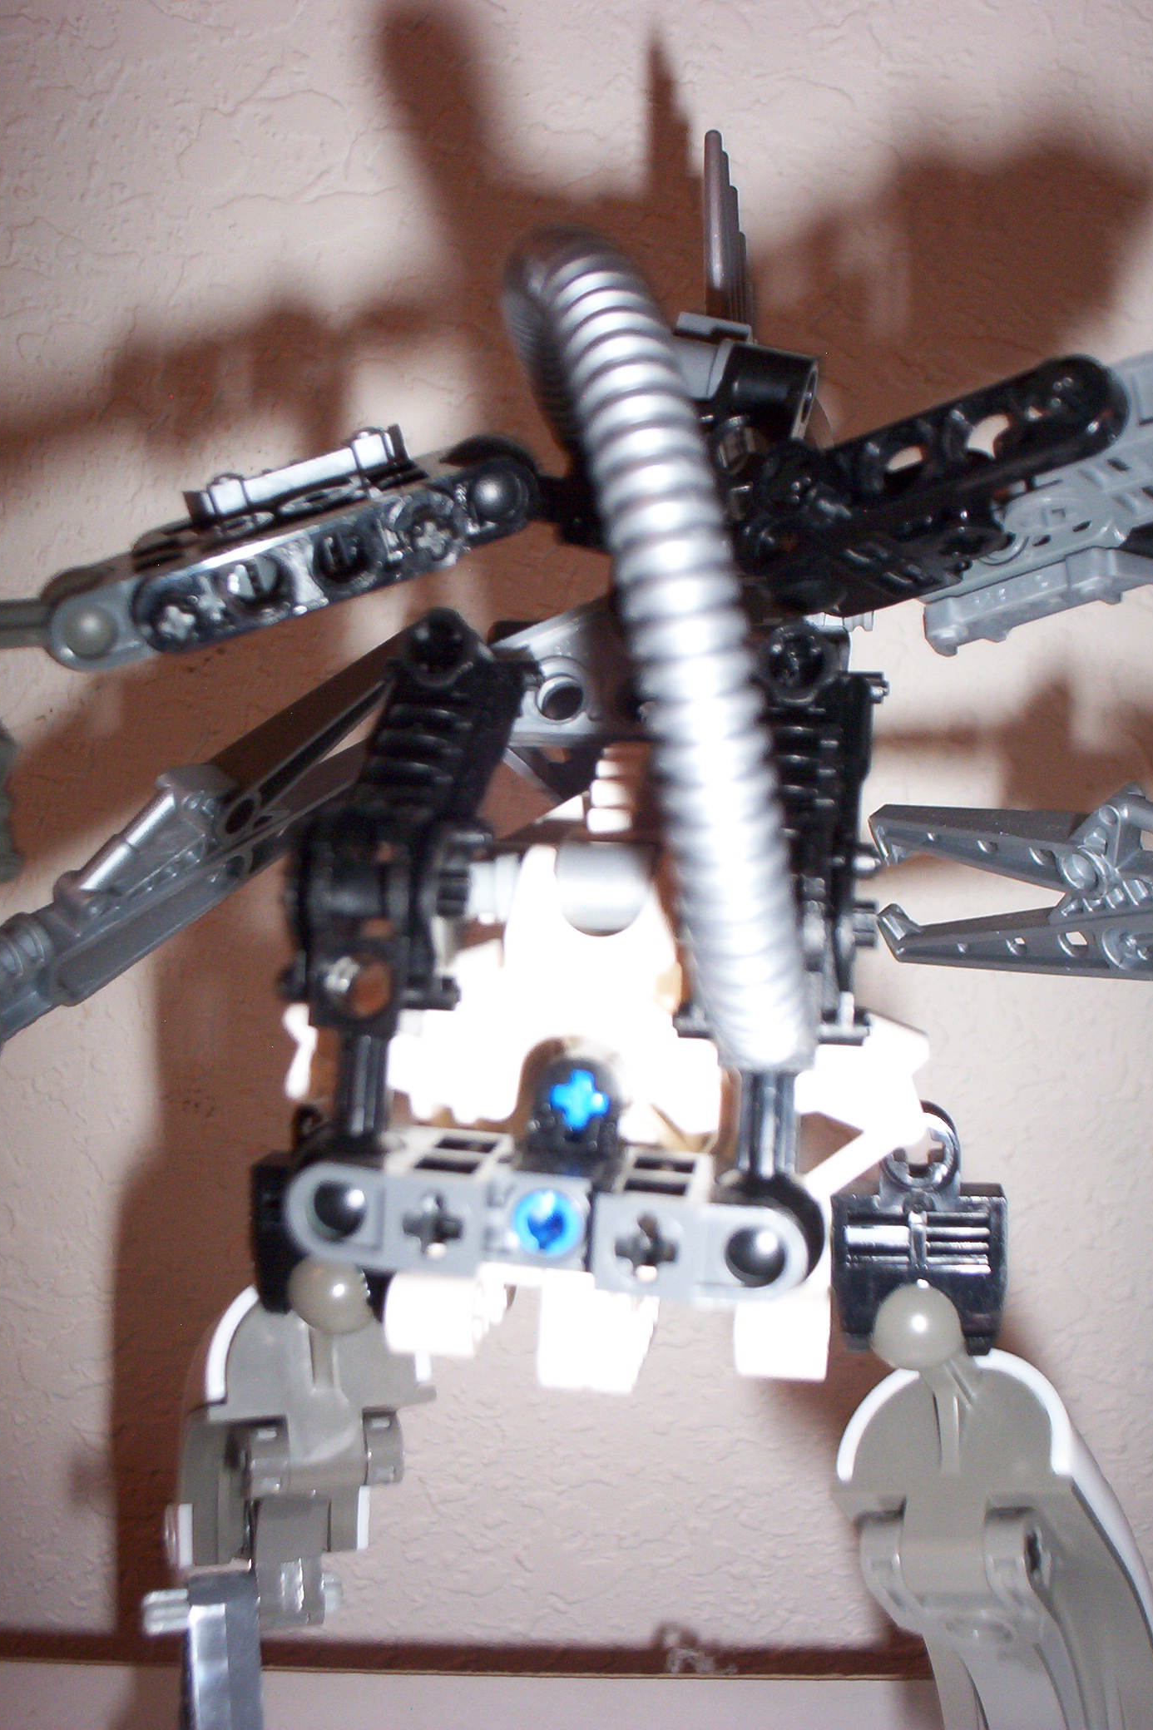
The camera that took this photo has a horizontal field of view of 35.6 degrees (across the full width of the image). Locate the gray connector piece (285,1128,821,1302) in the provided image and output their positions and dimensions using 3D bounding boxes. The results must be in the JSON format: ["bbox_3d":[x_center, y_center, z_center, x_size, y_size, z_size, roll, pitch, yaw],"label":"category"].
[{"bbox_3d":[-0.001,0.027,0.142,0.040,0.008,0.016,5,4,7],"label":"gray connector piece"}]

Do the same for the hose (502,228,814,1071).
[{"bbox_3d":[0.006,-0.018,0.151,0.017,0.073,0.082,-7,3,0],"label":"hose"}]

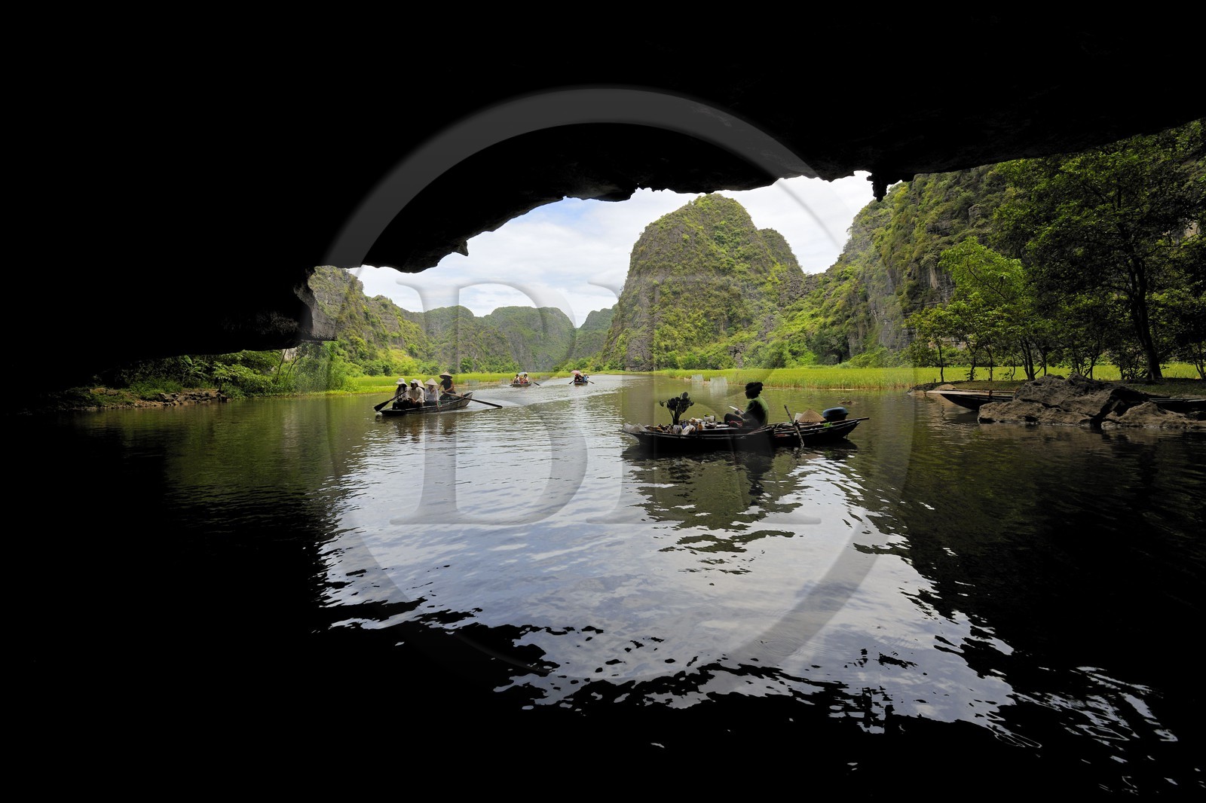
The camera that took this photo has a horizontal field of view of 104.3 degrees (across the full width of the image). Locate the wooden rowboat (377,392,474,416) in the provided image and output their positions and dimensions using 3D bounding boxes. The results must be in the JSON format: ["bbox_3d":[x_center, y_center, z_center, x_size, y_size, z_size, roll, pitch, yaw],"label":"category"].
[{"bbox_3d":[-5.000,0.144,14.200,1.050,0.550,4.200,1,4,15],"label":"wooden rowboat"}]

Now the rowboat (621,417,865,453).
[{"bbox_3d":[2.520,0.534,8.100,4.600,0.480,1.050,-1,4,-12],"label":"rowboat"}]

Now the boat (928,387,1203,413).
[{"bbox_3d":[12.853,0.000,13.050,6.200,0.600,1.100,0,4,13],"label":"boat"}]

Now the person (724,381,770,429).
[{"bbox_3d":[2.496,0.061,8.150,0.740,0.810,0.520,-1,4,-13],"label":"person"}]

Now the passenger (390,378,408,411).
[{"bbox_3d":[-5.695,-0.210,13.100,0.480,0.860,0.620,1,4,18],"label":"passenger"}]

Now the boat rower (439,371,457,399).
[{"bbox_3d":[-4.856,-0.458,14.700,0.550,0.880,0.680,1,4,18],"label":"boat rower"}]

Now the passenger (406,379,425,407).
[{"bbox_3d":[-5.255,-0.211,13.150,0.500,0.840,0.620,1,4,18],"label":"passenger"}]

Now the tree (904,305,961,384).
[{"bbox_3d":[18.299,-3.211,26.000,2.800,4.200,2.800,0,4,0],"label":"tree"}]

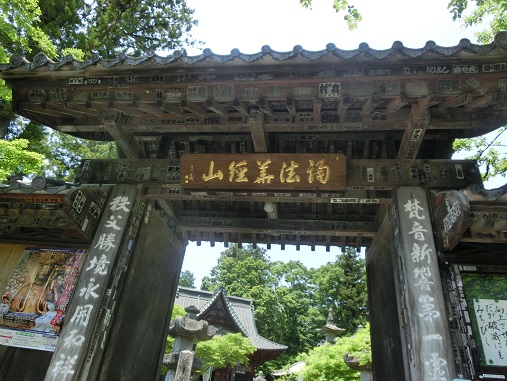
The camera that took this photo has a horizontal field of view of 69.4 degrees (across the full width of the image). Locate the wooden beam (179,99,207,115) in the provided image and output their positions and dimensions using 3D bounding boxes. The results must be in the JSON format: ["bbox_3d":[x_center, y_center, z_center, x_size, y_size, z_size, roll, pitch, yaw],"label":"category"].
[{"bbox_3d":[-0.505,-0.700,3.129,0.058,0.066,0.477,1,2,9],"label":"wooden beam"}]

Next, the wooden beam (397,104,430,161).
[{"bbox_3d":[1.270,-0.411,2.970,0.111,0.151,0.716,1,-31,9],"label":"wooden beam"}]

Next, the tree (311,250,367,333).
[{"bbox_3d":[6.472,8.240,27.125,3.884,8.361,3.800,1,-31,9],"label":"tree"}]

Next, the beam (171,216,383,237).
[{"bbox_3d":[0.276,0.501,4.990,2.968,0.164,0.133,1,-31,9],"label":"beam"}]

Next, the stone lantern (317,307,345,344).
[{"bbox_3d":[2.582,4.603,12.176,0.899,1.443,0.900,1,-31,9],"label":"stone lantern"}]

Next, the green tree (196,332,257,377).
[{"bbox_3d":[-0.623,3.844,8.386,1.374,1.082,1.300,1,-31,9],"label":"green tree"}]

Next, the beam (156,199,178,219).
[{"bbox_3d":[-1.007,0.188,4.434,0.101,0.151,0.954,1,-31,9],"label":"beam"}]

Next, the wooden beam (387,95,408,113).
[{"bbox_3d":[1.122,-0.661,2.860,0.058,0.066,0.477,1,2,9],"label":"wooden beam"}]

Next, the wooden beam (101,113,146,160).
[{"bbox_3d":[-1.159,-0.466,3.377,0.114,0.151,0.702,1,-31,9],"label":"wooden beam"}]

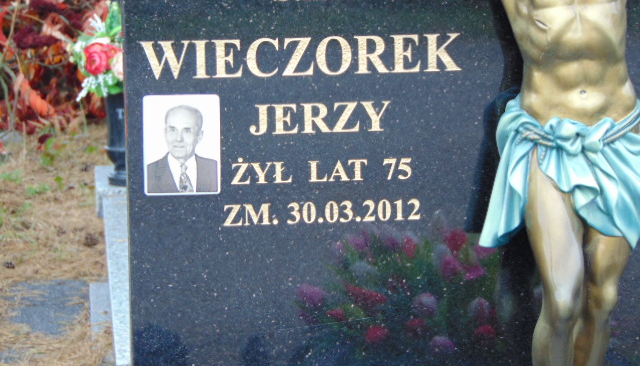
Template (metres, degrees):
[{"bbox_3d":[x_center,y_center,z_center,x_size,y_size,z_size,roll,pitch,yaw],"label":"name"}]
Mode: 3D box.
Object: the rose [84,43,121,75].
[{"bbox_3d":[-0.429,-0.244,4.850,0.069,0.063,0.055,0,6,15],"label":"rose"}]

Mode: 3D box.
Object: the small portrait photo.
[{"bbox_3d":[-0.164,-0.045,2.920,0.090,0.120,0.008,-1,6,-7],"label":"small portrait photo"}]

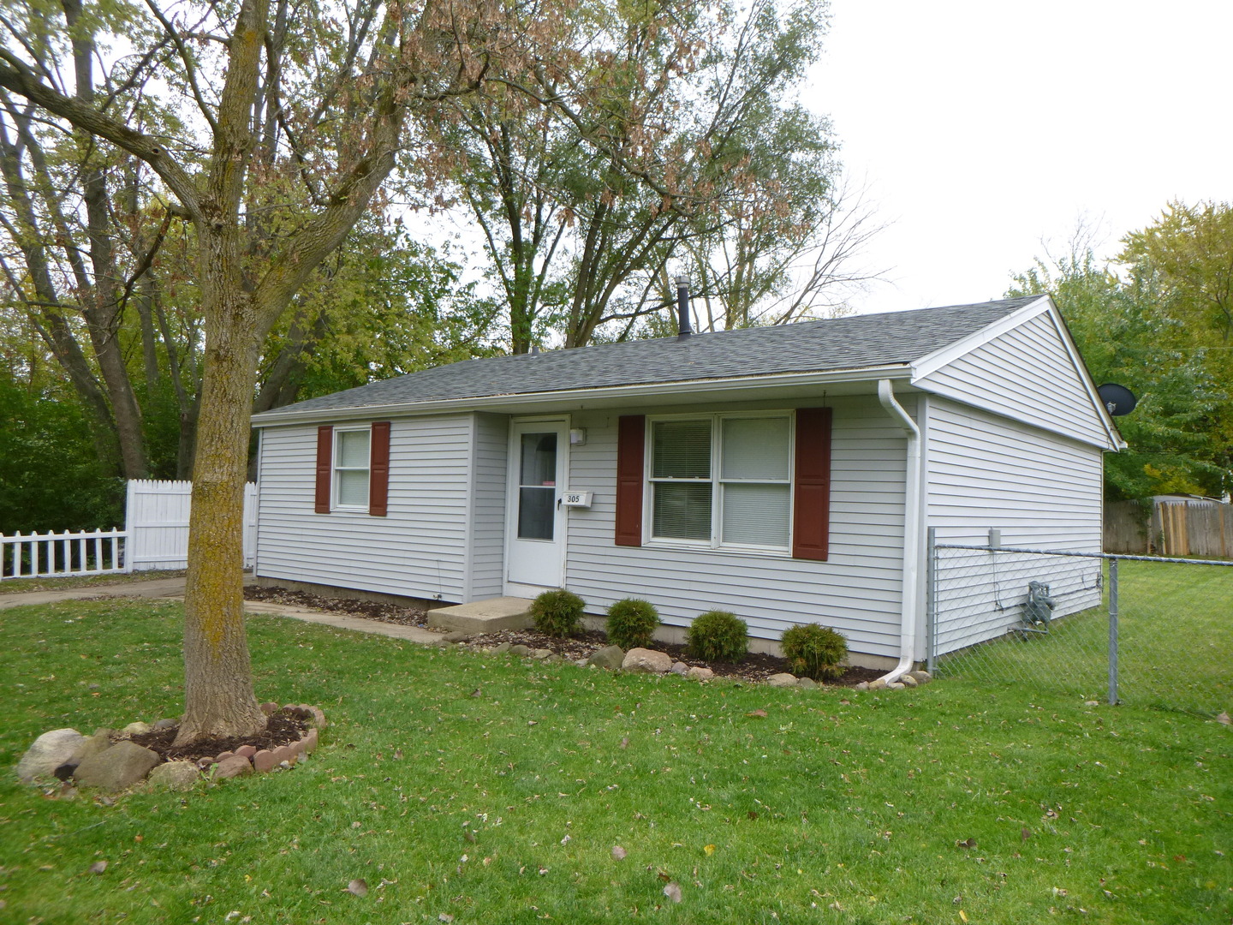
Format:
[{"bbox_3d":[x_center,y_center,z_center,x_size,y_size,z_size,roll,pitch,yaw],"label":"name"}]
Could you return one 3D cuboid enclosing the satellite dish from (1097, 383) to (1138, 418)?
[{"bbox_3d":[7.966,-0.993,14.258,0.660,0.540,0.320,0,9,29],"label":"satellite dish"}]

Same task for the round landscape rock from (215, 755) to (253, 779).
[{"bbox_3d":[-2.050,1.636,4.781,0.190,0.108,0.133,3,-3,-22],"label":"round landscape rock"}]

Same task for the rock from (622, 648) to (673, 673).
[{"bbox_3d":[0.280,1.797,8.086,0.464,0.210,0.301,2,-3,2],"label":"rock"}]

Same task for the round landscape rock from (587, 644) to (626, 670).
[{"bbox_3d":[-0.101,1.779,8.145,0.353,0.225,0.265,2,-3,0],"label":"round landscape rock"}]

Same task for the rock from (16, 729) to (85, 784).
[{"bbox_3d":[-2.935,1.523,4.623,0.303,0.260,0.243,4,-3,-31],"label":"rock"}]

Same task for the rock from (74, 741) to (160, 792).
[{"bbox_3d":[-2.544,1.548,4.544,0.386,0.229,0.290,3,-3,-28],"label":"rock"}]

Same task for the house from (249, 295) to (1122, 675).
[{"bbox_3d":[1.058,0.084,14.249,10.840,4.250,8.870,0,-3,39],"label":"house"}]

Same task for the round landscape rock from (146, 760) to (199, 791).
[{"bbox_3d":[-2.268,1.607,4.566,0.248,0.133,0.186,3,-3,-25],"label":"round landscape rock"}]

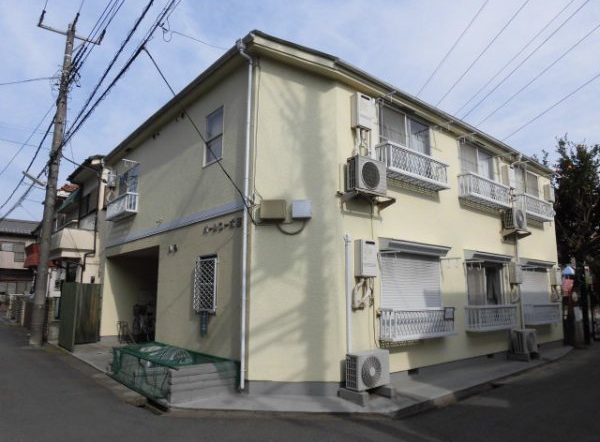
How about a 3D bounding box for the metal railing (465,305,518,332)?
[{"bbox_3d":[4.213,2.106,9.129,1.827,0.486,0.294,9,-12,-40],"label":"metal railing"}]

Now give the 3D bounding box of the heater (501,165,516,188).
[{"bbox_3d":[5.329,-1.107,10.655,0.370,0.566,0.166,9,-12,-40],"label":"heater"}]

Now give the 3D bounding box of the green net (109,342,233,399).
[{"bbox_3d":[-2.118,2.374,6.758,1.087,0.468,2.643,8,-12,-38],"label":"green net"}]

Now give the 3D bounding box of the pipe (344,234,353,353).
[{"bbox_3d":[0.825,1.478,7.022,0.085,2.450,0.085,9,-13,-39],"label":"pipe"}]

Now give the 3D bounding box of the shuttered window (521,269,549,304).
[{"bbox_3d":[6.340,1.794,11.176,1.752,1.027,0.091,9,-12,-40],"label":"shuttered window"}]

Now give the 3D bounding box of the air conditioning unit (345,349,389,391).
[{"bbox_3d":[1.122,2.439,6.850,0.785,0.535,0.270,9,-13,-39],"label":"air conditioning unit"}]

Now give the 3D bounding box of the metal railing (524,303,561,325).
[{"bbox_3d":[6.406,2.439,11.008,1.872,0.501,0.279,9,-12,-40],"label":"metal railing"}]

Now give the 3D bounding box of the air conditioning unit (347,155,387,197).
[{"bbox_3d":[1.071,-0.688,6.644,0.695,0.536,0.249,9,-12,-40],"label":"air conditioning unit"}]

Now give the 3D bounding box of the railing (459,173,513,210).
[{"bbox_3d":[4.772,-0.719,10.638,2.250,0.540,0.320,9,-13,-39],"label":"railing"}]

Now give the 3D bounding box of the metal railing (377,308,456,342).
[{"bbox_3d":[2.119,1.785,7.349,1.895,0.513,0.287,9,-12,-40],"label":"metal railing"}]

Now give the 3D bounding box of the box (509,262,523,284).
[{"bbox_3d":[5.304,1.302,10.253,0.362,0.498,0.166,9,-12,-40],"label":"box"}]

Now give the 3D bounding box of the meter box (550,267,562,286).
[{"bbox_3d":[8.089,1.767,13.137,0.400,0.580,0.190,9,-13,-39],"label":"meter box"}]

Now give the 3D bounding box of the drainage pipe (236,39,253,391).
[{"bbox_3d":[-0.927,-0.244,6.457,0.294,5.519,0.136,8,-12,-38],"label":"drainage pipe"}]

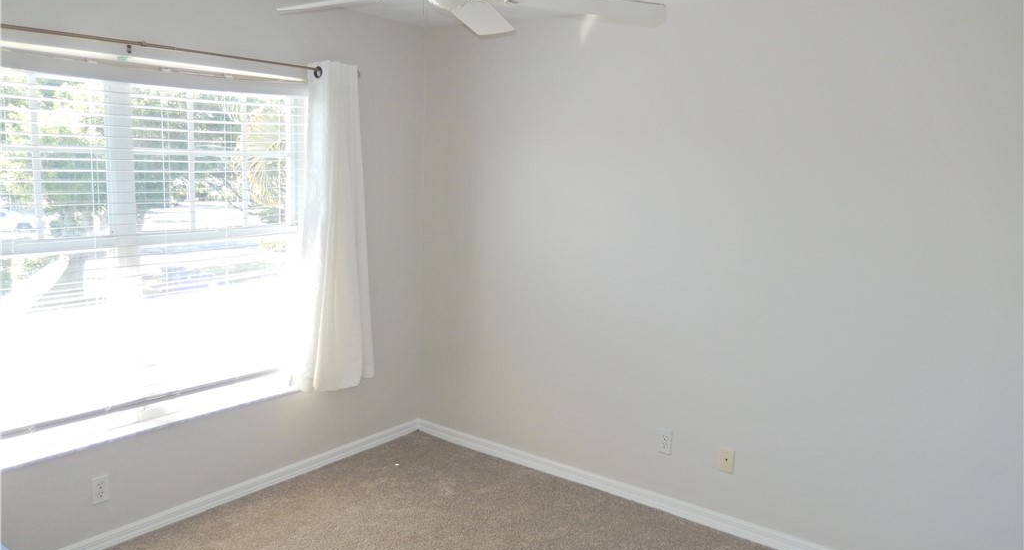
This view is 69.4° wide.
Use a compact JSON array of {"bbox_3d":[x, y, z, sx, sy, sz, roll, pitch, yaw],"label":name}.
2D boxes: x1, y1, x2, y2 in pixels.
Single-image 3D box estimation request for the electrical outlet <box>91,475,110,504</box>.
[{"bbox_3d":[-1.719,0.898,3.092,0.010,0.115,0.070,9,11,36],"label":"electrical outlet"}]

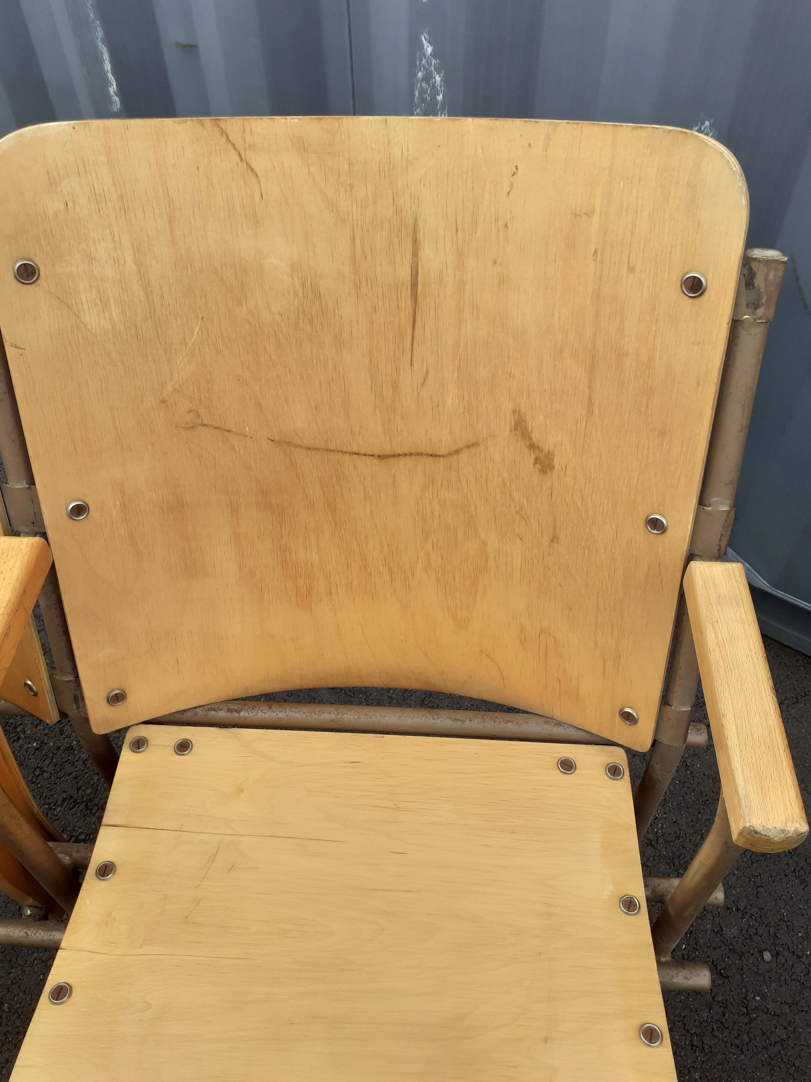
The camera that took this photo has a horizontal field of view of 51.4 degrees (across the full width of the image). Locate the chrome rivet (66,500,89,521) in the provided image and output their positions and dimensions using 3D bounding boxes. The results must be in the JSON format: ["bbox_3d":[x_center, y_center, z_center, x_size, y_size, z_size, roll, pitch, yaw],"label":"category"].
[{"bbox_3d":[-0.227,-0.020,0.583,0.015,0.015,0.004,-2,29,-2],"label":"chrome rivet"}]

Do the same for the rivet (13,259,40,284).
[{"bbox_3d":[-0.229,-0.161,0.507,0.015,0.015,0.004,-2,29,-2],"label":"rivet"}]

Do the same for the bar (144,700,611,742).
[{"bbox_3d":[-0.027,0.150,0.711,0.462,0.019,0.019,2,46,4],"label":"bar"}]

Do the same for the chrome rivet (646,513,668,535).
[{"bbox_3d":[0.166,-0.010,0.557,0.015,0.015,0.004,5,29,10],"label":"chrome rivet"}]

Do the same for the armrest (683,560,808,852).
[{"bbox_3d":[0.206,0.094,0.522,0.035,0.028,0.188,2,49,4],"label":"armrest"}]

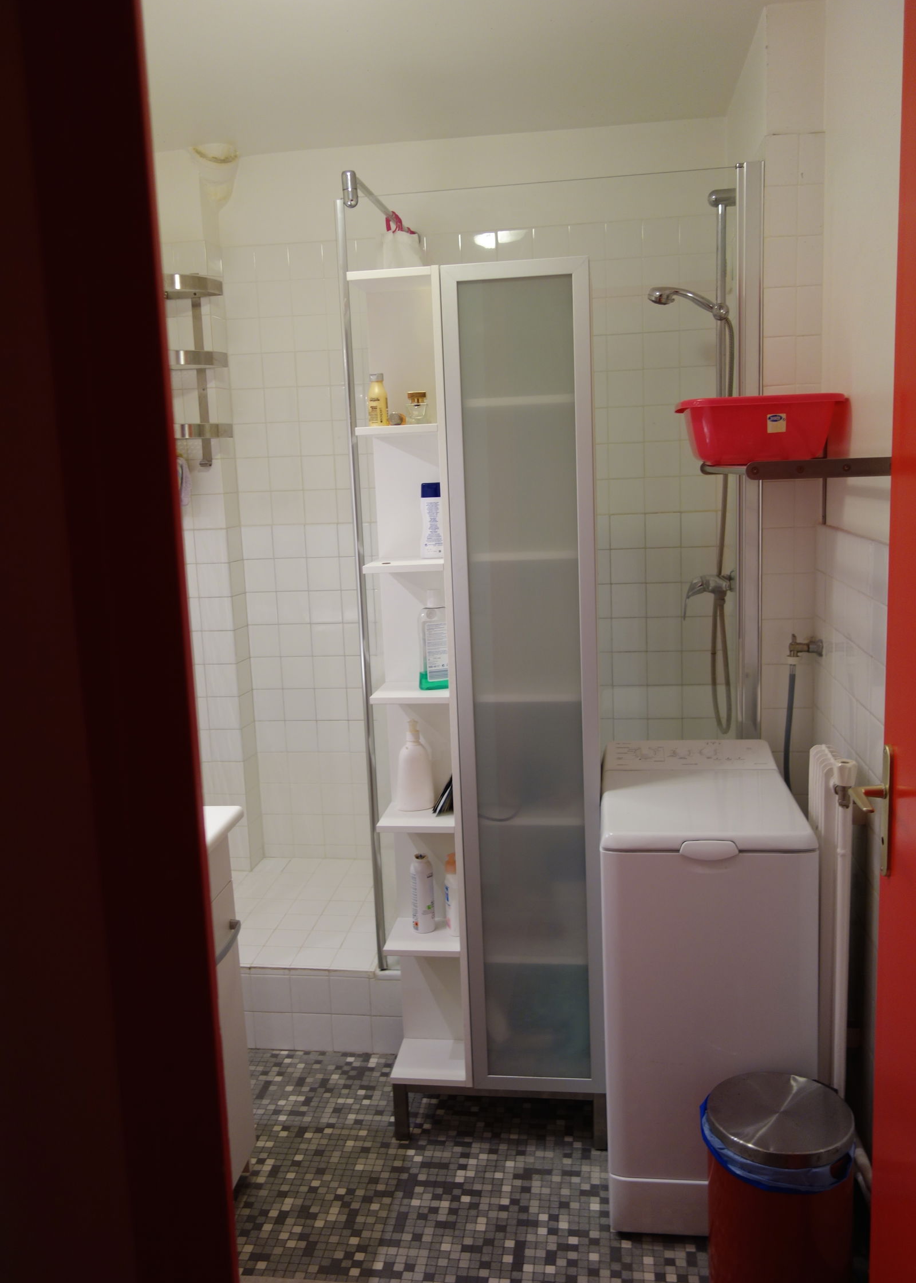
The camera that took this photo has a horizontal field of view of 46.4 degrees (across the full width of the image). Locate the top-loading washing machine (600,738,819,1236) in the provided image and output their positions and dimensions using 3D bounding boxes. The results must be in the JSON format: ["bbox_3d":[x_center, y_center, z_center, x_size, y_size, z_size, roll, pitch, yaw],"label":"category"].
[{"bbox_3d":[0.525,0.720,2.357,0.400,0.870,0.605,-1,9,8],"label":"top-loading washing machine"}]

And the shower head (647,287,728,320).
[{"bbox_3d":[0.616,-0.904,2.858,0.222,0.085,0.075,-1,9,8],"label":"shower head"}]

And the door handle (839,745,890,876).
[{"bbox_3d":[0.581,0.249,1.491,0.055,0.193,0.115,-1,9,8],"label":"door handle"}]

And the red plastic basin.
[{"bbox_3d":[0.635,-0.441,2.246,0.345,0.133,0.310,-1,9,8],"label":"red plastic basin"}]

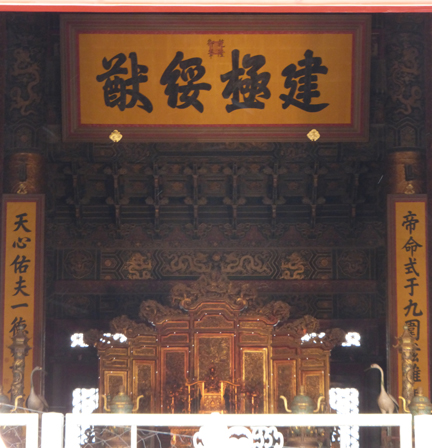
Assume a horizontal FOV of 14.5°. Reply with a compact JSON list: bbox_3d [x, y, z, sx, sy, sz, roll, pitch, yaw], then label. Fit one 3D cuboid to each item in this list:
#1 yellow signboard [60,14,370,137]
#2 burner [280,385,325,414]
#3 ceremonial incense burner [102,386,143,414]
[{"bbox_3d":[0.000,-3.160,36.800,6.670,2.750,0.270,0,13,-1],"label":"yellow signboard"},{"bbox_3d":[1.470,3.177,28.800,0.750,0.860,0.460,0,-9,0],"label":"burner"},{"bbox_3d":[-1.581,3.177,28.800,0.720,0.860,0.460,0,-9,0],"label":"ceremonial incense burner"}]

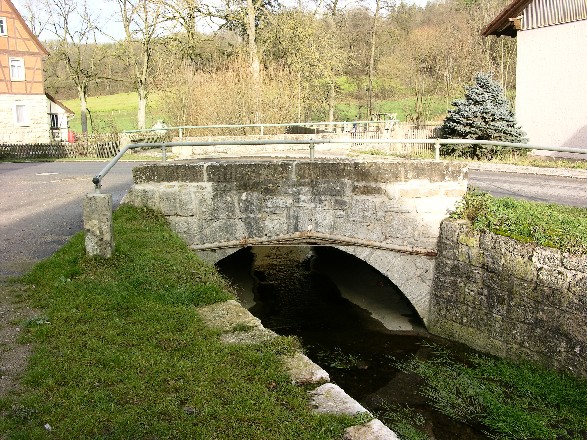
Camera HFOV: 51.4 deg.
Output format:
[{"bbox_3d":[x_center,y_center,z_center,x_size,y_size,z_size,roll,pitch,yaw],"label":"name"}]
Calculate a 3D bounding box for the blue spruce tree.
[{"bbox_3d":[6.008,-3.289,19.300,2.650,2.720,2.650,-1,10,0],"label":"blue spruce tree"}]

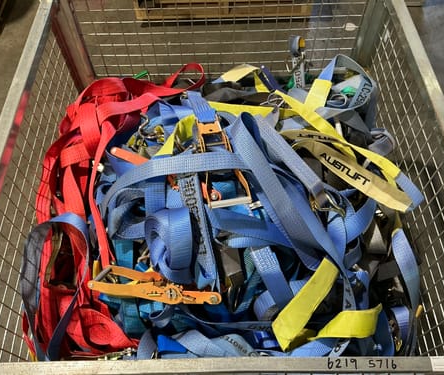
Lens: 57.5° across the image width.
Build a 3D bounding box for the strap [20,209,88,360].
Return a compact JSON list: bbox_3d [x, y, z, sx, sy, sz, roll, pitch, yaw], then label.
[{"bbox_3d":[-0.400,0.246,0.995,0.165,0.090,0.350,-11,58,-6],"label":"strap"}]

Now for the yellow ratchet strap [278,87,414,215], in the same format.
[{"bbox_3d":[0.346,-0.125,1.205,0.175,0.110,0.460,-34,63,-19],"label":"yellow ratchet strap"}]

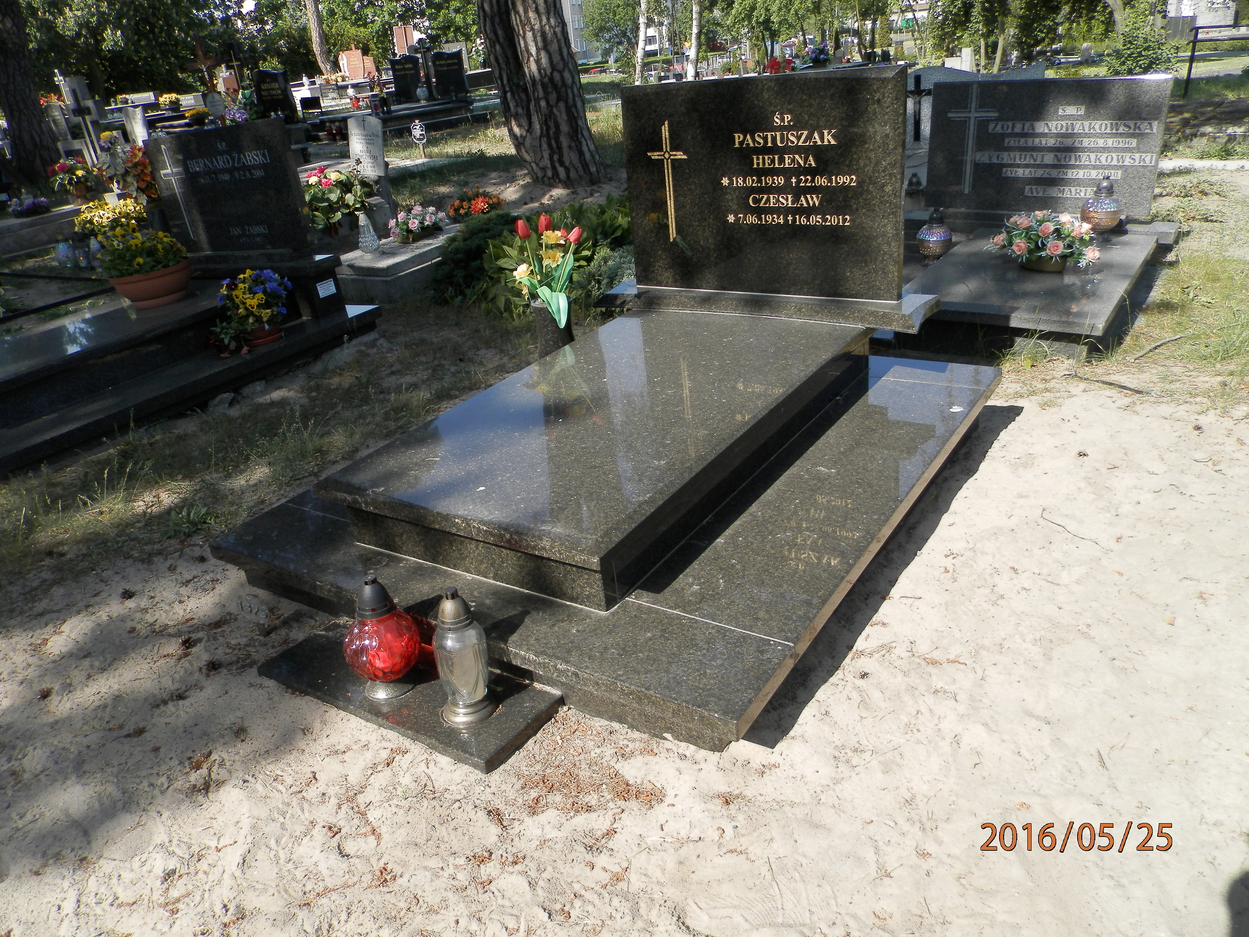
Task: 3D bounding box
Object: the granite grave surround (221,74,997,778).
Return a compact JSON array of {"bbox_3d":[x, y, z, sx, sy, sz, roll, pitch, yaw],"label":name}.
[{"bbox_3d":[-0.027,-0.451,2.584,1.650,1.129,2.353,11,29,32],"label":"granite grave surround"}]

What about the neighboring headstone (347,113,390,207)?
[{"bbox_3d":[-2.122,-2.564,7.500,0.380,0.700,0.120,9,26,19],"label":"neighboring headstone"}]

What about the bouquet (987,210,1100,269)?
[{"bbox_3d":[1.997,-1.102,4.272,0.430,0.240,0.290,14,31,36],"label":"bouquet"}]

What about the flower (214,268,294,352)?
[{"bbox_3d":[-1.758,-0.755,4.270,0.320,0.330,0.300,4,26,20],"label":"flower"}]

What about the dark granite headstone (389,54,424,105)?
[{"bbox_3d":[-3.659,-6.526,15.100,0.620,0.720,0.100,3,26,19],"label":"dark granite headstone"}]

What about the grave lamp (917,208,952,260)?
[{"bbox_3d":[1.695,-1.280,4.950,0.190,0.300,0.190,11,30,32],"label":"grave lamp"}]

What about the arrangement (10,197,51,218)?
[{"bbox_3d":[-5.069,-2.224,7.700,0.260,0.170,0.300,11,30,32],"label":"arrangement"}]

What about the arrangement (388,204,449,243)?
[{"bbox_3d":[-1.476,-1.758,6.417,0.250,0.230,0.420,4,26,20],"label":"arrangement"}]

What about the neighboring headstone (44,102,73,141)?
[{"bbox_3d":[-9.734,-5.961,15.500,0.420,0.620,0.110,3,26,19],"label":"neighboring headstone"}]

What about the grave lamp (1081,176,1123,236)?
[{"bbox_3d":[2.447,-1.335,4.583,0.200,0.320,0.200,14,31,36],"label":"grave lamp"}]

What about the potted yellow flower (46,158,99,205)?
[{"bbox_3d":[-4.885,-2.549,8.000,0.400,0.400,0.380,11,30,32],"label":"potted yellow flower"}]

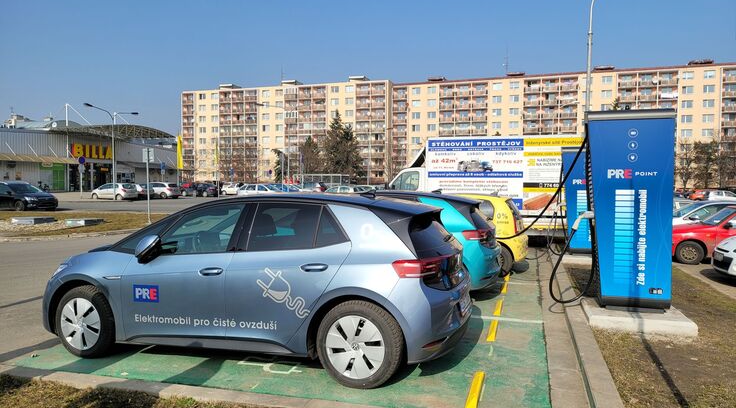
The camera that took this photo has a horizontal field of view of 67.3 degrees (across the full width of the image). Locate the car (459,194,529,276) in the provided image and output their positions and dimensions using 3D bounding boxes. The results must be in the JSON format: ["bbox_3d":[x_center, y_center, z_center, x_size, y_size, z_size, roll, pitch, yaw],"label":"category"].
[{"bbox_3d":[1.447,0.566,11.325,3.600,1.490,1.645,1,2,16],"label":"car"}]

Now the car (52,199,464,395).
[{"bbox_3d":[-1.177,0.672,5.641,4.260,1.565,1.850,1,2,18],"label":"car"}]

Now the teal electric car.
[{"bbox_3d":[-0.188,0.578,8.599,4.260,1.565,1.850,1,2,17],"label":"teal electric car"}]

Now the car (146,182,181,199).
[{"bbox_3d":[-19.611,-1.239,51.500,4.300,1.500,1.780,1,2,18],"label":"car"}]

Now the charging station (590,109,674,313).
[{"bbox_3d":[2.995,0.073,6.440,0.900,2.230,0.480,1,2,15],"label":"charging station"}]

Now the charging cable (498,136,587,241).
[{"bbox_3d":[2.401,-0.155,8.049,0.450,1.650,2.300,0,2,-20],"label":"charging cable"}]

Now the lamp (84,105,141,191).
[{"bbox_3d":[-22.005,-4.383,47.875,0.400,8.050,5.800,1,2,16],"label":"lamp"}]

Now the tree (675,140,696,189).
[{"bbox_3d":[51.691,-5.942,90.000,3.700,9.000,3.700,1,2,30],"label":"tree"}]

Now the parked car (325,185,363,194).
[{"bbox_3d":[-2.325,-0.877,48.500,4.100,1.480,1.750,1,2,18],"label":"parked car"}]

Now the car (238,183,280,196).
[{"bbox_3d":[-9.247,-0.955,48.000,4.300,1.470,1.720,1,2,27],"label":"car"}]

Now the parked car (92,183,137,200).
[{"bbox_3d":[-22.884,-1.094,50.000,3.850,1.500,1.700,1,2,13],"label":"parked car"}]

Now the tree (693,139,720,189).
[{"bbox_3d":[53.116,-5.744,87.000,4.400,8.400,4.400,1,2,17],"label":"tree"}]

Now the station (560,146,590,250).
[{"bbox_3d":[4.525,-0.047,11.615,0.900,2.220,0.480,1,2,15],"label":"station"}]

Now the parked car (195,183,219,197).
[{"bbox_3d":[-17.963,-1.530,60.000,4.000,1.470,1.740,1,2,15],"label":"parked car"}]

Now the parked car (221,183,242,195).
[{"bbox_3d":[-15.700,-1.803,66.000,3.950,1.470,1.720,0,2,-4],"label":"parked car"}]

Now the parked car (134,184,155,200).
[{"bbox_3d":[-22.541,-1.175,52.800,4.050,1.470,1.720,1,2,14],"label":"parked car"}]

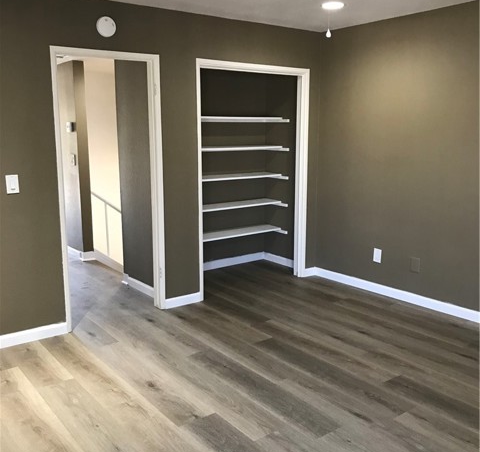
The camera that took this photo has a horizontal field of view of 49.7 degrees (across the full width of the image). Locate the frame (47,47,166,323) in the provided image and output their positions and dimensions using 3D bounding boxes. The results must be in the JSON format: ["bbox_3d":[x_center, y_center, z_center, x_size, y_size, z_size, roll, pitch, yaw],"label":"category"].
[{"bbox_3d":[-1.003,-0.269,4.044,0.846,2.090,0.140,-8,13,-36],"label":"frame"}]

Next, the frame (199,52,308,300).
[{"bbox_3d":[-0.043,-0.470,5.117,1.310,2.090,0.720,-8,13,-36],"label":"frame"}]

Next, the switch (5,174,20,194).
[{"bbox_3d":[-1.553,-0.283,3.543,0.078,0.124,0.012,-8,13,-36],"label":"switch"}]

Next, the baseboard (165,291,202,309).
[{"bbox_3d":[-0.488,0.658,4.531,0.345,0.088,0.016,-8,13,-36],"label":"baseboard"}]

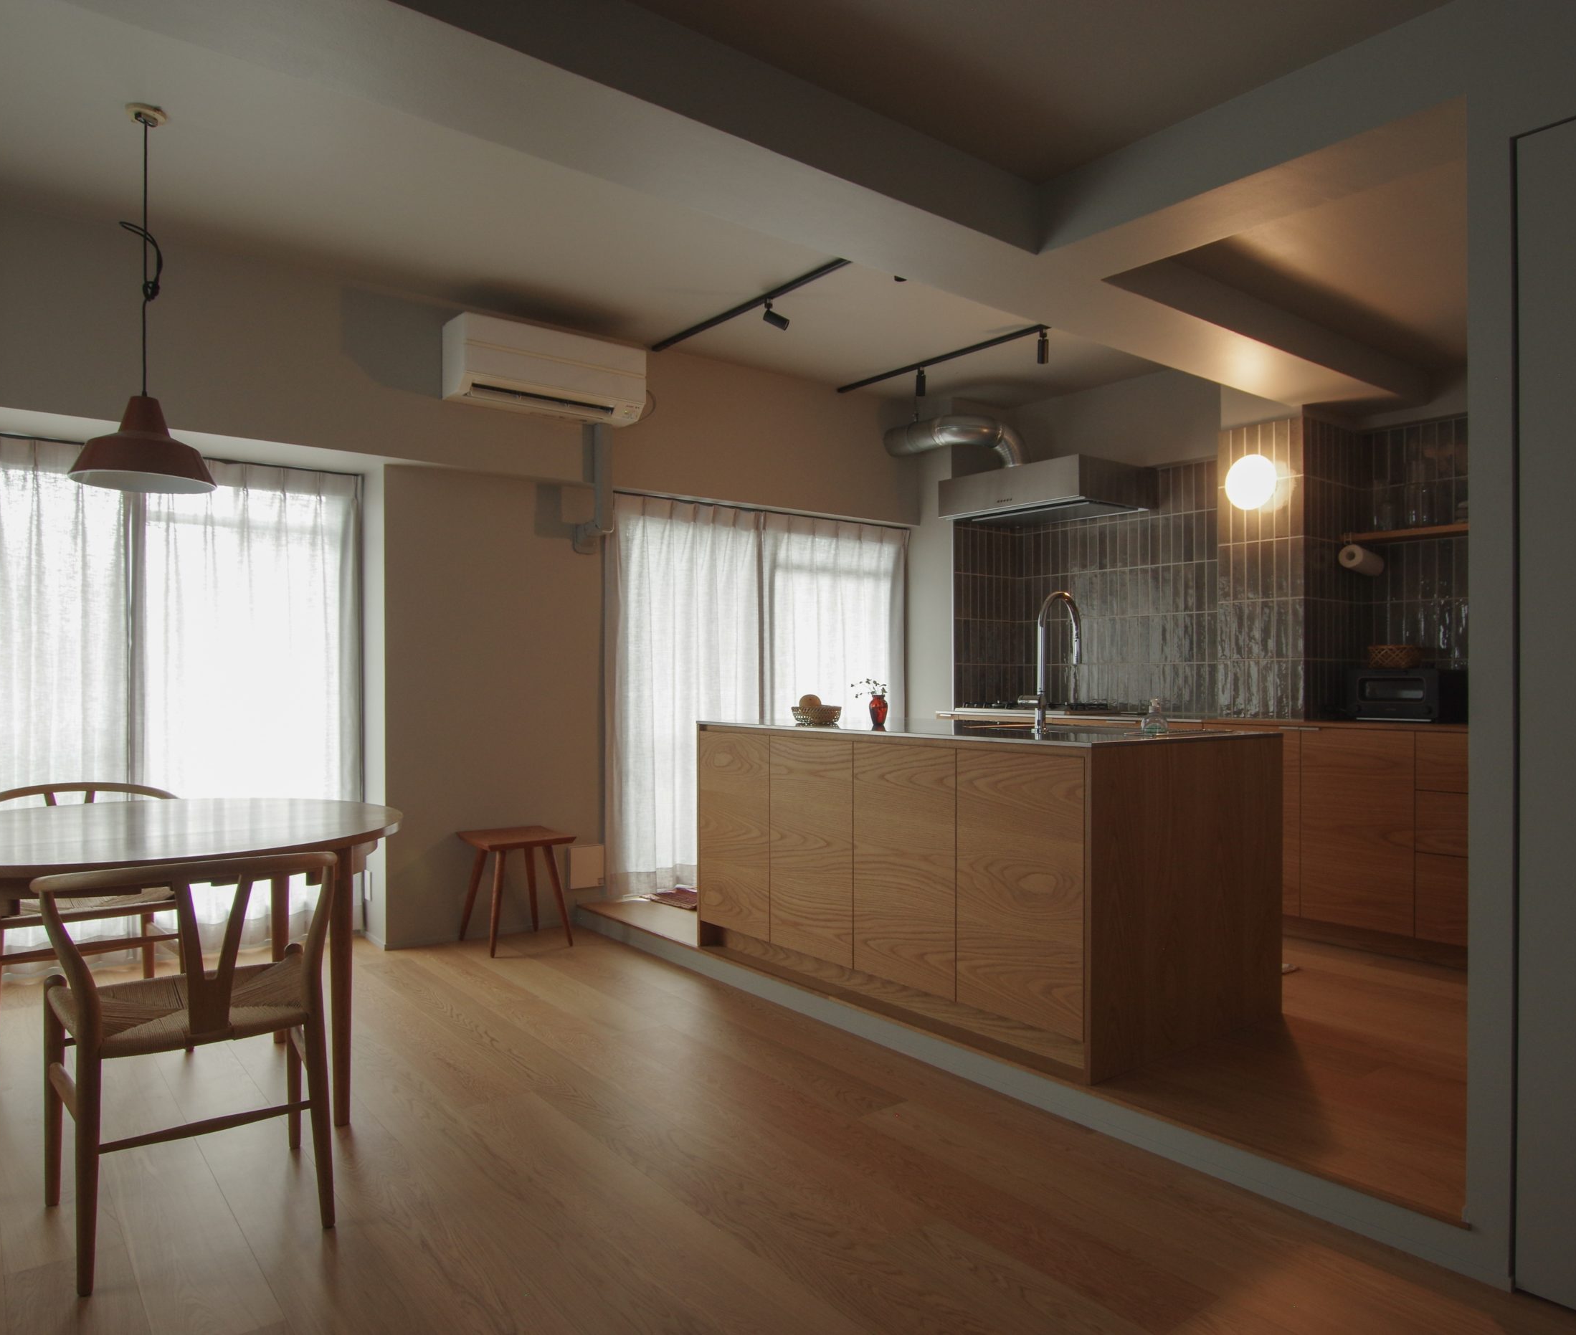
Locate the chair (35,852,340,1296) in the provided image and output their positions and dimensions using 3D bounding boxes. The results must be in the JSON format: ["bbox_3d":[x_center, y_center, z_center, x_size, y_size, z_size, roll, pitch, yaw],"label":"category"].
[{"bbox_3d":[-1.208,0.743,2.177,0.550,0.765,0.505,0,-1,-35],"label":"chair"}]

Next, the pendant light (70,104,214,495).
[{"bbox_3d":[-1.740,-0.997,2.871,0.339,1.030,0.339,1,-1,-39],"label":"pendant light"}]

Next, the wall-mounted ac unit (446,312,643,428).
[{"bbox_3d":[-0.986,-1.193,4.346,0.789,0.310,0.250,1,-1,-39],"label":"wall-mounted ac unit"}]

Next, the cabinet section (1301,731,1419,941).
[{"bbox_3d":[2.352,0.609,4.149,0.560,0.735,0.412,1,-1,-38],"label":"cabinet section"}]

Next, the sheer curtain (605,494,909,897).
[{"bbox_3d":[-0.078,0.123,5.417,1.906,1.853,0.111,1,-1,-39],"label":"sheer curtain"}]

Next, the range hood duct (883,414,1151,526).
[{"bbox_3d":[1.204,-1.039,5.519,0.831,0.532,1.141,1,-1,-39],"label":"range hood duct"}]

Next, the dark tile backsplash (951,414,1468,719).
[{"bbox_3d":[1.840,-0.403,4.944,0.565,1.235,2.338,1,-1,-39],"label":"dark tile backsplash"}]

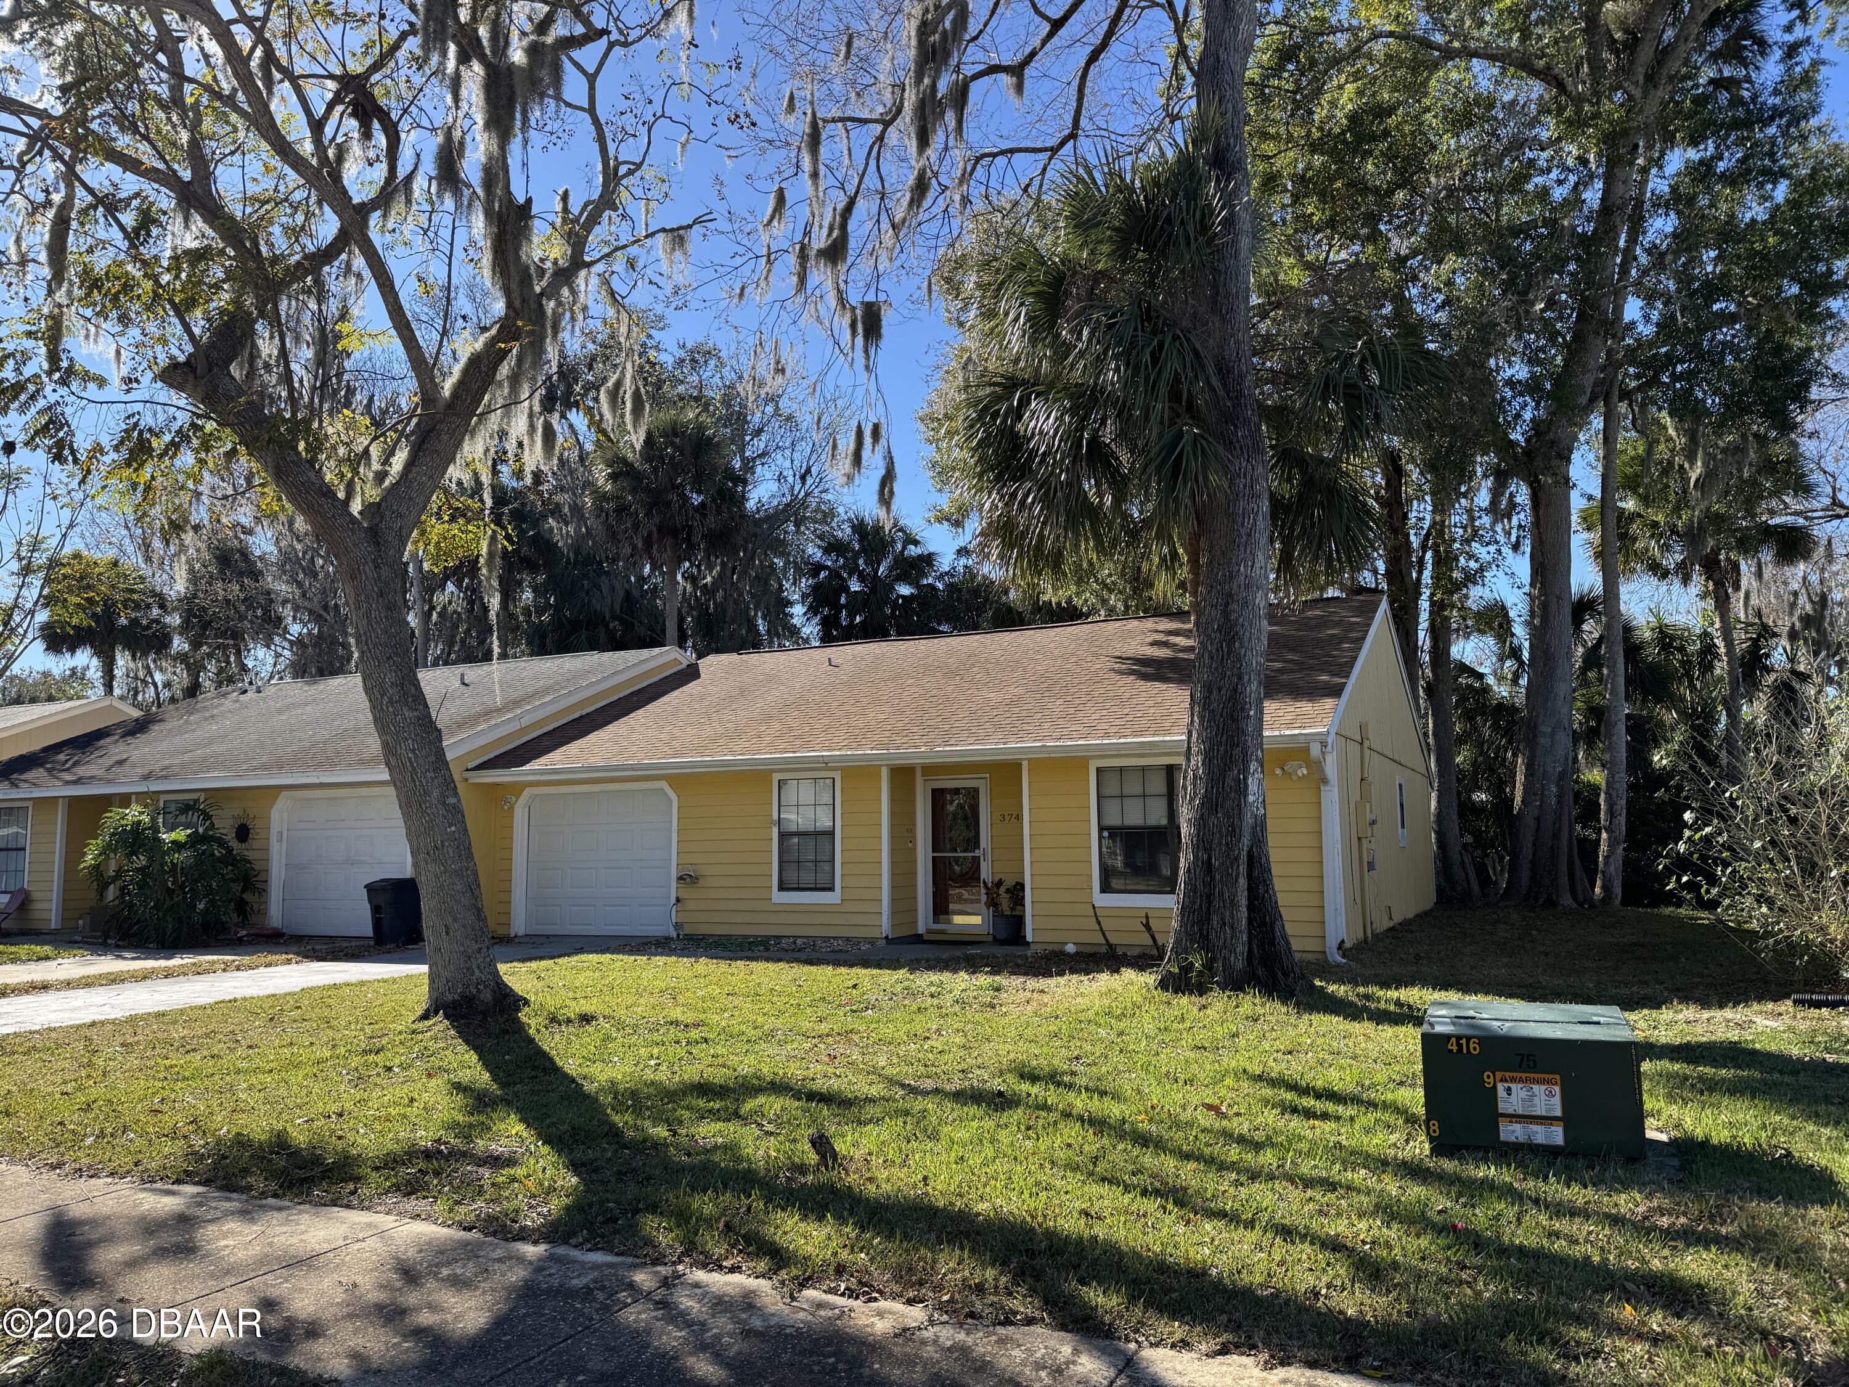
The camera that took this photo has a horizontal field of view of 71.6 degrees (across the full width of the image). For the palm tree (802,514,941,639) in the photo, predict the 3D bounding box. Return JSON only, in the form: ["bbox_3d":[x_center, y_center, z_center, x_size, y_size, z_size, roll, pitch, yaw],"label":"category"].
[{"bbox_3d":[-1.513,0.254,37.245,4.100,11.144,4.100,-1,-7,0],"label":"palm tree"}]

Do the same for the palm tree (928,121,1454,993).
[{"bbox_3d":[2.806,-1.563,12.780,4.800,8.741,4.600,-1,-7,0],"label":"palm tree"}]

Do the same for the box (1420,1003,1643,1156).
[{"bbox_3d":[2.953,1.854,6.267,0.890,0.595,0.820,-4,-8,24],"label":"box"}]

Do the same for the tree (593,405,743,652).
[{"bbox_3d":[-7.611,-1.342,37.447,4.400,14.481,4.400,-1,-7,0],"label":"tree"}]

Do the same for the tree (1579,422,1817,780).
[{"bbox_3d":[17.075,-0.744,27.774,4.800,10.465,4.600,-1,-7,0],"label":"tree"}]

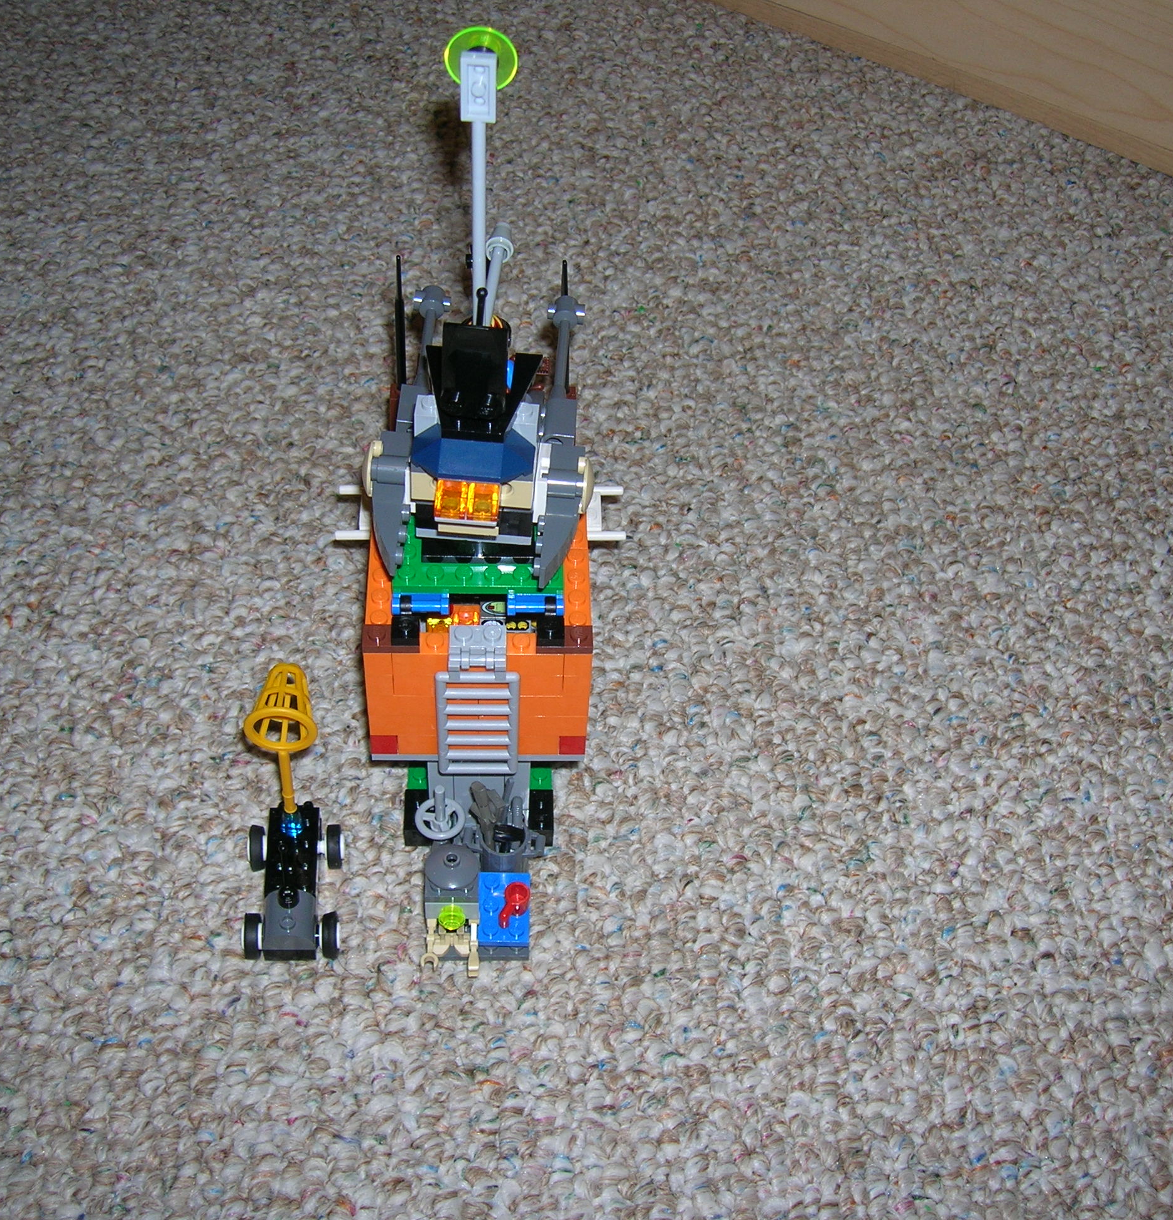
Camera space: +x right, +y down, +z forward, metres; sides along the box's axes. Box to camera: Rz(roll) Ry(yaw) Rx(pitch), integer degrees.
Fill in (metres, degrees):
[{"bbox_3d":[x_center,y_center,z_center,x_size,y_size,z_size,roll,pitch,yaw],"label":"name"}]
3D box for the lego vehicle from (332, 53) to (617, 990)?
[{"bbox_3d":[-0.030,-0.059,0.462,0.097,0.264,0.226,0,49,-3],"label":"lego vehicle"}]

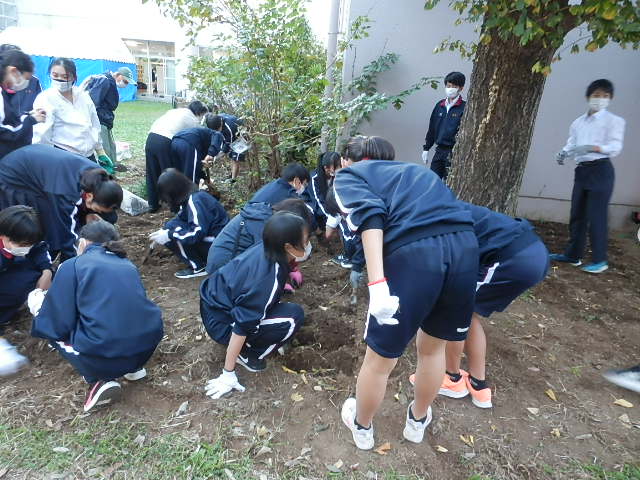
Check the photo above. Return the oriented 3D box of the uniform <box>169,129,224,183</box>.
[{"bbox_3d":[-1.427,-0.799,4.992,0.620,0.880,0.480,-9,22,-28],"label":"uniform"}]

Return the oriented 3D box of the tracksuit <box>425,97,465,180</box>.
[{"bbox_3d":[1.362,-0.853,4.849,0.500,1.360,0.290,13,21,24],"label":"tracksuit"}]

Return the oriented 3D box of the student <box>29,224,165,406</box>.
[{"bbox_3d":[-1.074,0.302,2.215,0.510,0.870,0.600,-14,26,-39],"label":"student"}]

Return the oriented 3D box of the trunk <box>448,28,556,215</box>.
[{"bbox_3d":[1.730,-1.056,4.348,0.780,2.200,0.780,5,19,0],"label":"trunk"}]

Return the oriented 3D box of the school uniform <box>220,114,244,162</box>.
[{"bbox_3d":[-1.249,-1.447,6.197,0.500,0.700,0.420,1,19,-11],"label":"school uniform"}]

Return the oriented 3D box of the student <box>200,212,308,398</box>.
[{"bbox_3d":[-0.352,0.279,2.366,0.600,0.870,0.530,1,20,-5],"label":"student"}]

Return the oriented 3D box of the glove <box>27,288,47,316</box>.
[{"bbox_3d":[-1.416,0.313,2.225,0.100,0.150,0.100,11,20,17],"label":"glove"}]

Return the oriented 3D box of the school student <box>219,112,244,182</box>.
[{"bbox_3d":[-1.280,-1.307,6.245,0.580,1.020,0.440,1,19,-11],"label":"school student"}]

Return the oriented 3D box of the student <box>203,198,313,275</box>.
[{"bbox_3d":[-0.382,0.094,2.806,0.700,0.770,0.500,-1,19,-11],"label":"student"}]

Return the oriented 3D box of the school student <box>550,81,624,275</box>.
[{"bbox_3d":[2.290,-0.500,3.720,0.460,1.580,0.520,-7,21,-28],"label":"school student"}]

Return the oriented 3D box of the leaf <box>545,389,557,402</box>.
[{"bbox_3d":[1.156,0.775,2.228,0.038,0.022,0.093,9,19,12],"label":"leaf"}]

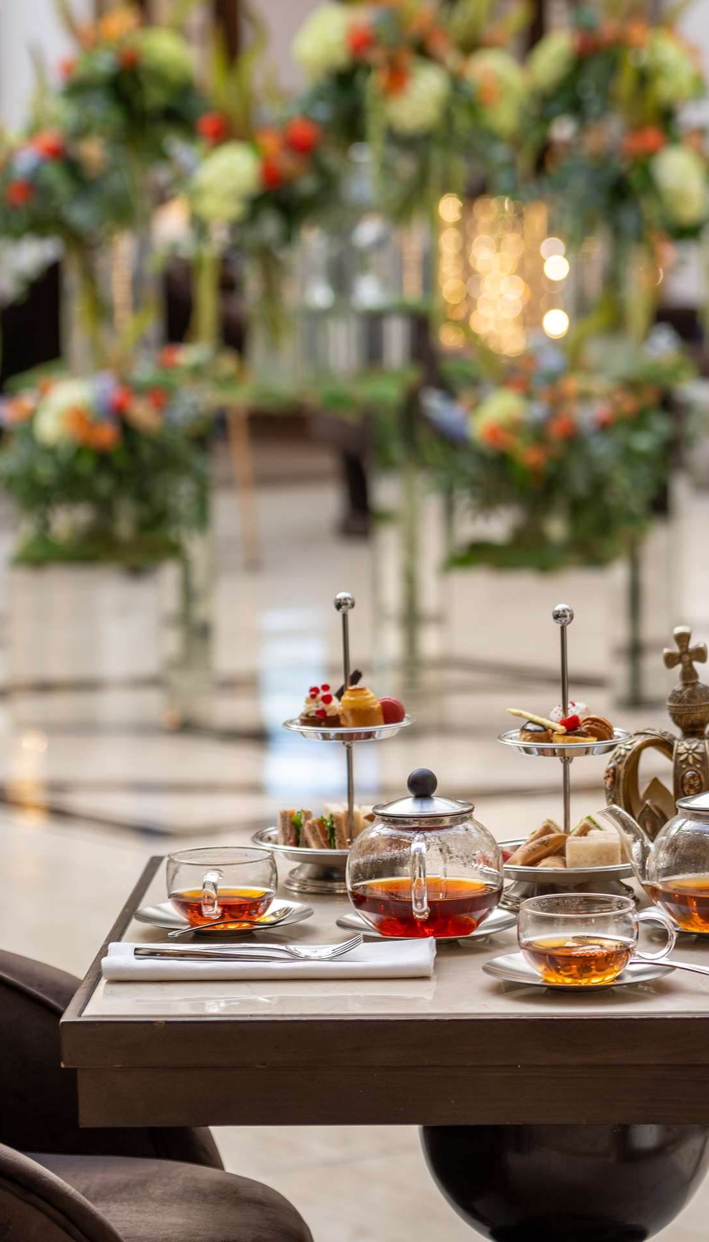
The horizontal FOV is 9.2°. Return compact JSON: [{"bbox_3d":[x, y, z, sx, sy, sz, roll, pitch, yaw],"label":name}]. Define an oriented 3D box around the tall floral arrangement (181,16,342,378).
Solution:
[{"bbox_3d":[-0.243,-1.110,11.500,0.430,0.950,0.430,0,6,3],"label":"tall floral arrangement"}]

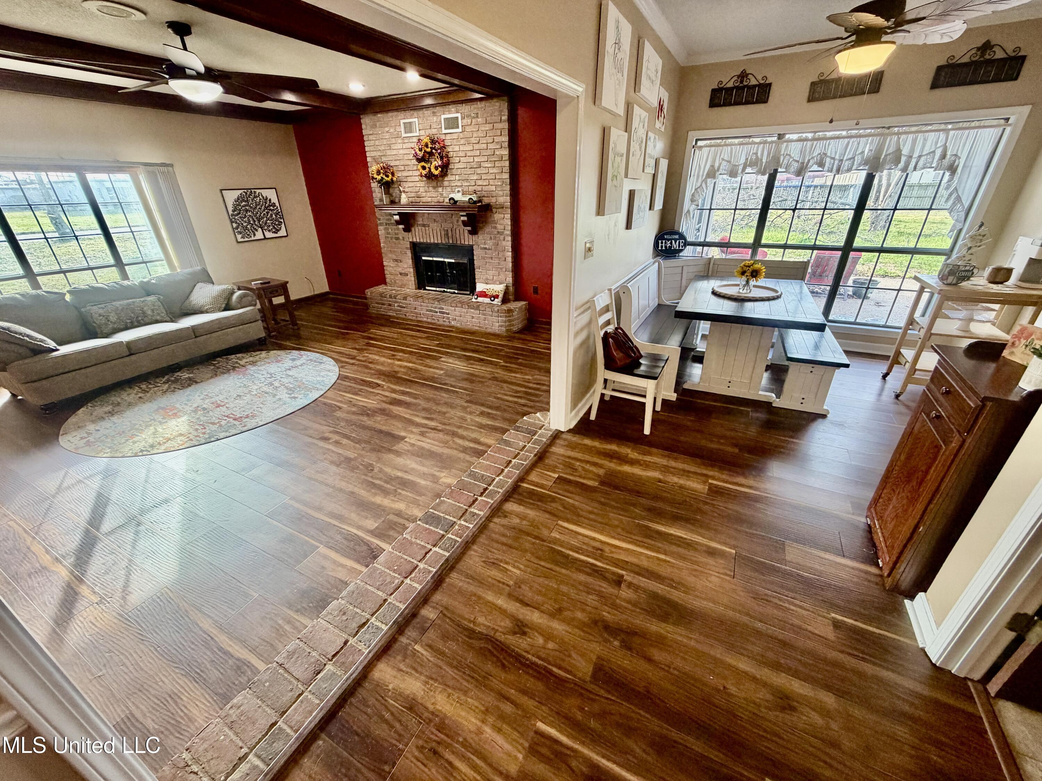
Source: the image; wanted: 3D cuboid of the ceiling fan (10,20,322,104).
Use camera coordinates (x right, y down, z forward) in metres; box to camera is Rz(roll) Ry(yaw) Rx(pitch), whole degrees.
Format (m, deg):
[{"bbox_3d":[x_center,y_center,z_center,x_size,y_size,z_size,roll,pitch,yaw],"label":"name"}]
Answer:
[{"bbox_3d":[-2.355,-2.316,3.006,1.700,0.445,1.700,12,29,25],"label":"ceiling fan"}]

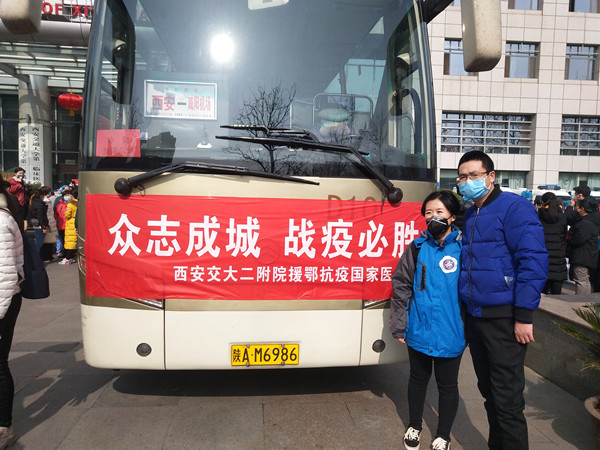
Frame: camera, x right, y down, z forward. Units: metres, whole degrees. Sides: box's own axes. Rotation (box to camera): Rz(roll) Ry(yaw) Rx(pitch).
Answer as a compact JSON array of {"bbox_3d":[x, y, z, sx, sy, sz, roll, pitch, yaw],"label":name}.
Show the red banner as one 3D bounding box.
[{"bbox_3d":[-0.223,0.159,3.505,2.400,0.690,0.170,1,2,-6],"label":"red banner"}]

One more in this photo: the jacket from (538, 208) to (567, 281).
[{"bbox_3d":[3.568,0.278,7.400,0.460,1.020,0.320,2,4,11],"label":"jacket"}]

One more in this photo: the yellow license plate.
[{"bbox_3d":[-0.223,0.856,3.412,0.440,0.140,0.020,1,4,-6],"label":"yellow license plate"}]

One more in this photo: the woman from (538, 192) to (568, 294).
[{"bbox_3d":[3.568,0.320,7.400,0.480,1.570,0.340,2,4,11],"label":"woman"}]

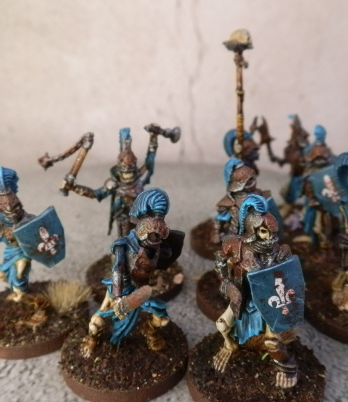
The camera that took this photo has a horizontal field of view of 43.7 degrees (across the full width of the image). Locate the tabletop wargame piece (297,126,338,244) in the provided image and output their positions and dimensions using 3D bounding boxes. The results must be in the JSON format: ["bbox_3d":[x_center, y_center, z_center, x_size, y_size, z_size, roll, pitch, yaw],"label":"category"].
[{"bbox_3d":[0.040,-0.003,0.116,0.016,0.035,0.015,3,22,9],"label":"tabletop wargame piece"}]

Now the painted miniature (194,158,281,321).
[{"bbox_3d":[0.018,0.007,0.098,0.025,0.035,0.025,-17,27,-35],"label":"painted miniature"}]

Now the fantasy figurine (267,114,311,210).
[{"bbox_3d":[0.036,-0.012,0.142,0.017,0.032,0.013,-5,23,-11],"label":"fantasy figurine"}]

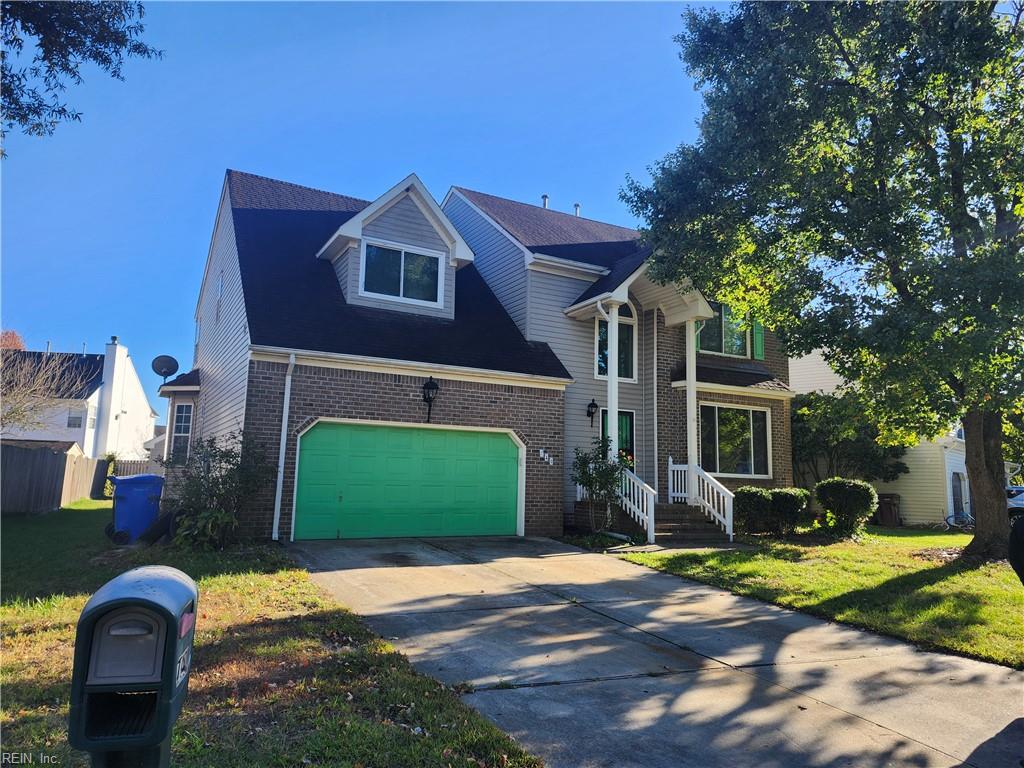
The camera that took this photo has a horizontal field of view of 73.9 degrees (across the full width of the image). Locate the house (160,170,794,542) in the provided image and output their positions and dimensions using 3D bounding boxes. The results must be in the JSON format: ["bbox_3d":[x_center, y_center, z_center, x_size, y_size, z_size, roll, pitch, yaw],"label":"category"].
[{"bbox_3d":[-1.188,-1.000,19.639,15.370,9.700,12.200,6,-9,-29],"label":"house"}]

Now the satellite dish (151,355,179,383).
[{"bbox_3d":[-10.232,-0.457,20.062,0.750,0.780,0.520,3,-8,-15],"label":"satellite dish"}]

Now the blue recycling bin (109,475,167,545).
[{"bbox_3d":[-6.345,2.101,11.402,0.810,1.120,0.680,6,-10,-33],"label":"blue recycling bin"}]

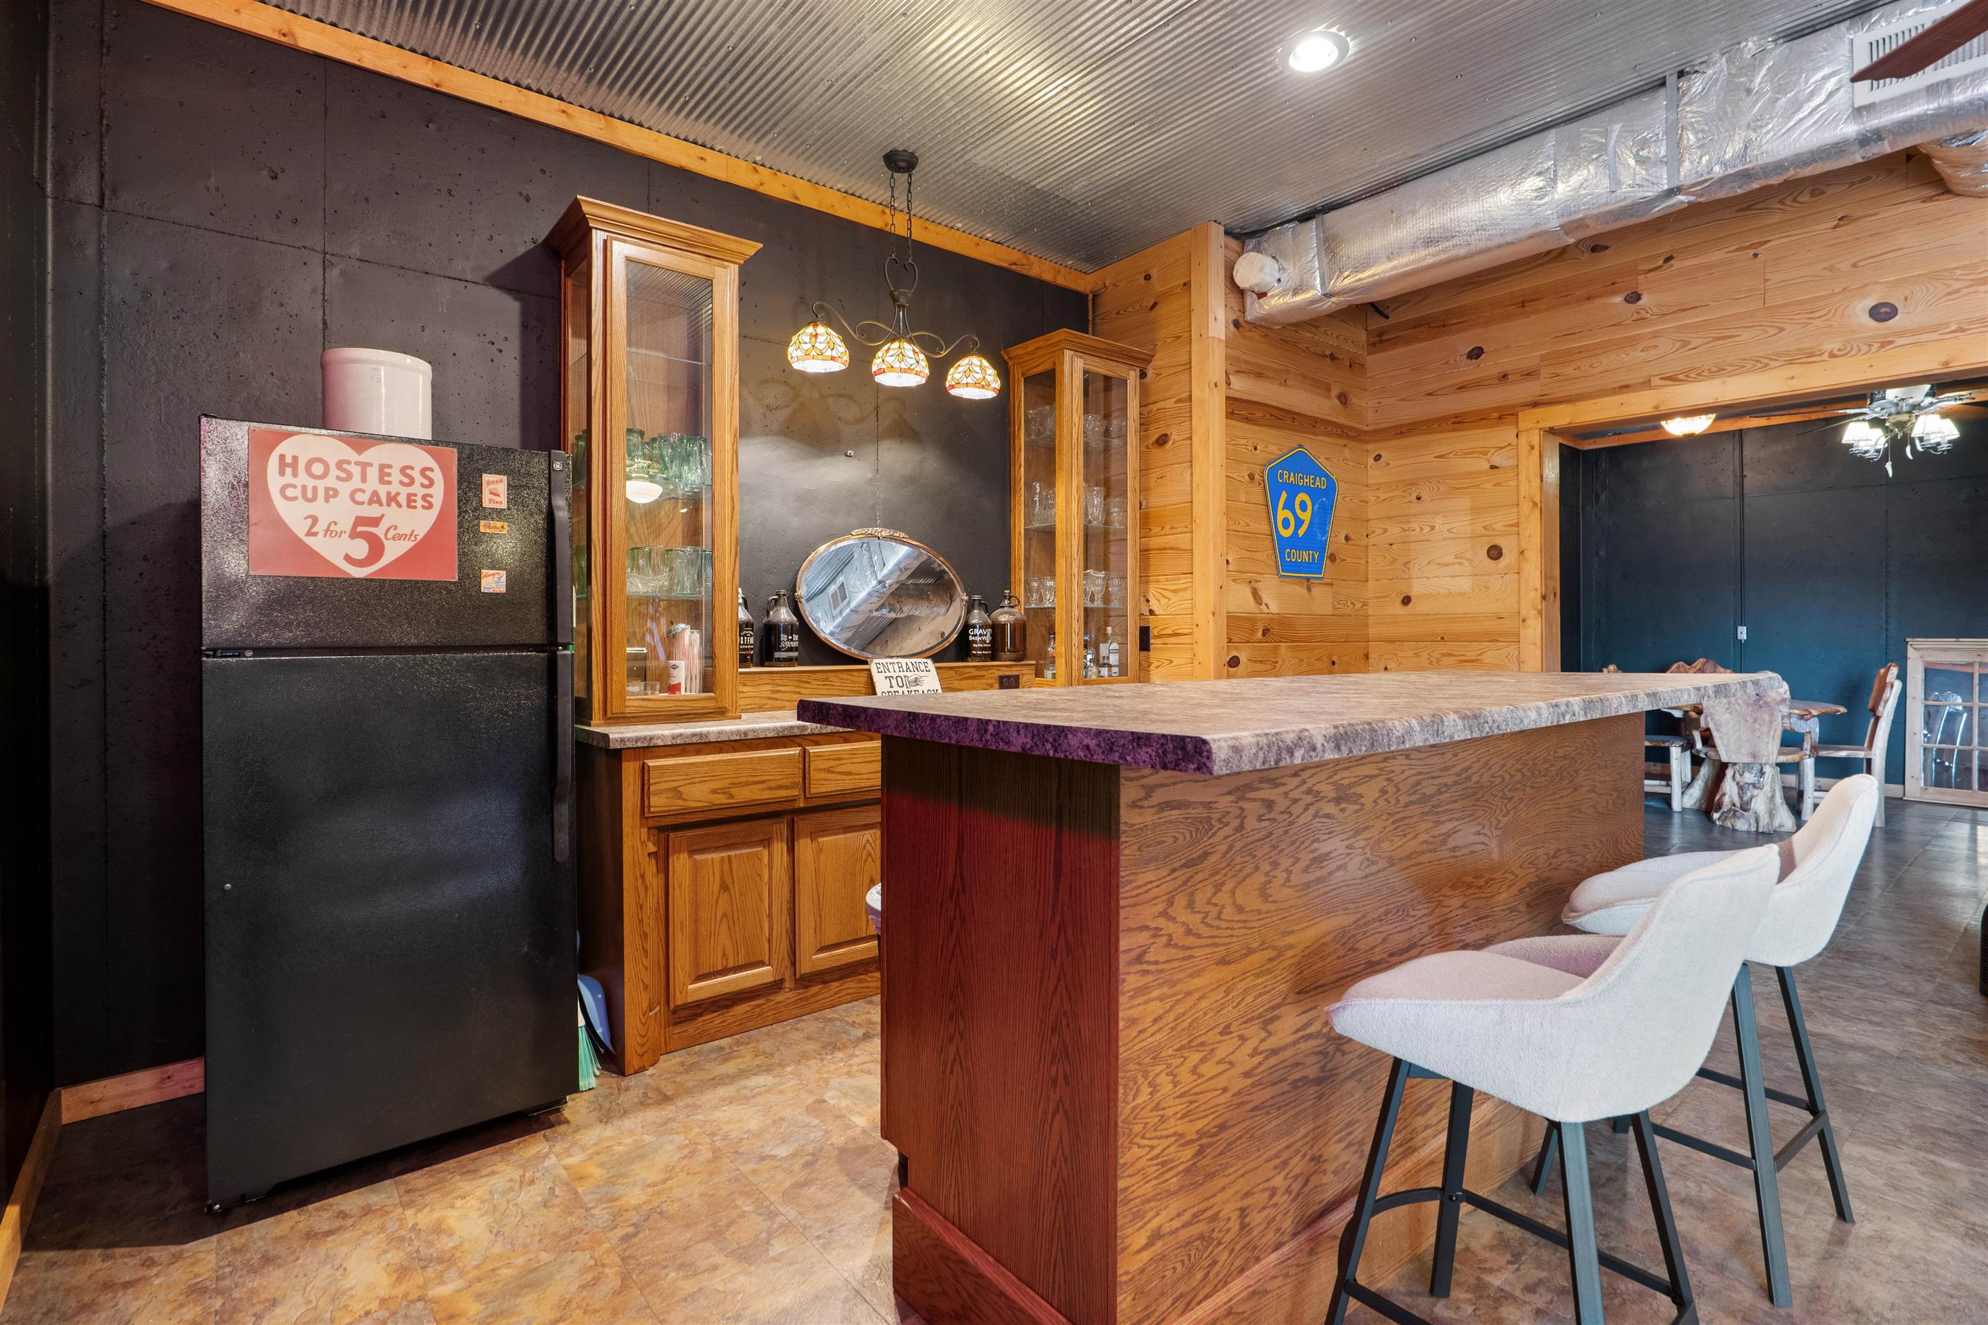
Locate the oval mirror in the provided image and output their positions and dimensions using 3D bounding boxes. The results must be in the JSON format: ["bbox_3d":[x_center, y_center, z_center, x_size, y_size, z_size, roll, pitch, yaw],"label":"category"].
[{"bbox_3d":[-0.414,-0.249,3.414,0.755,0.525,0.040,-1,-7,-36],"label":"oval mirror"}]

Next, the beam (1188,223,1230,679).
[{"bbox_3d":[0.964,-0.423,3.996,0.125,3.030,0.100,-1,2,-41],"label":"beam"}]

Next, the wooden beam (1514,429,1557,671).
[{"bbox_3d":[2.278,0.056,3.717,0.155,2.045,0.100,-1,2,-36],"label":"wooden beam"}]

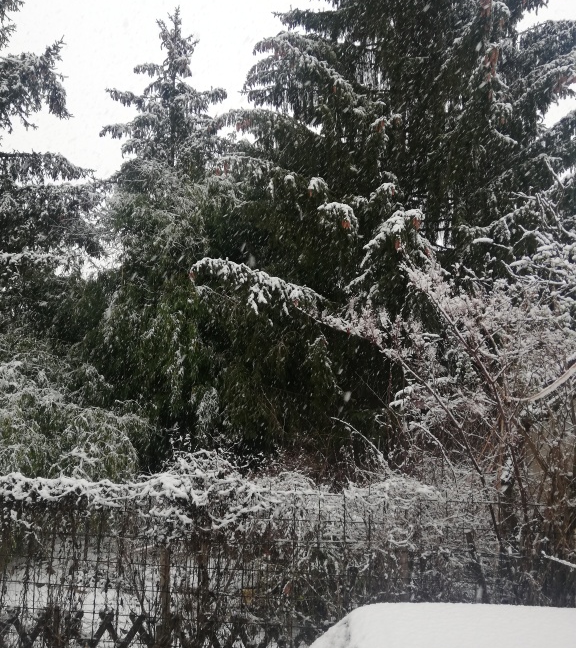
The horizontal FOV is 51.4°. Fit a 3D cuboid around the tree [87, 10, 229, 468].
[{"bbox_3d":[-2.750,-1.850,13.150,3.300,10.400,3.300,0,-4,0],"label":"tree"}]

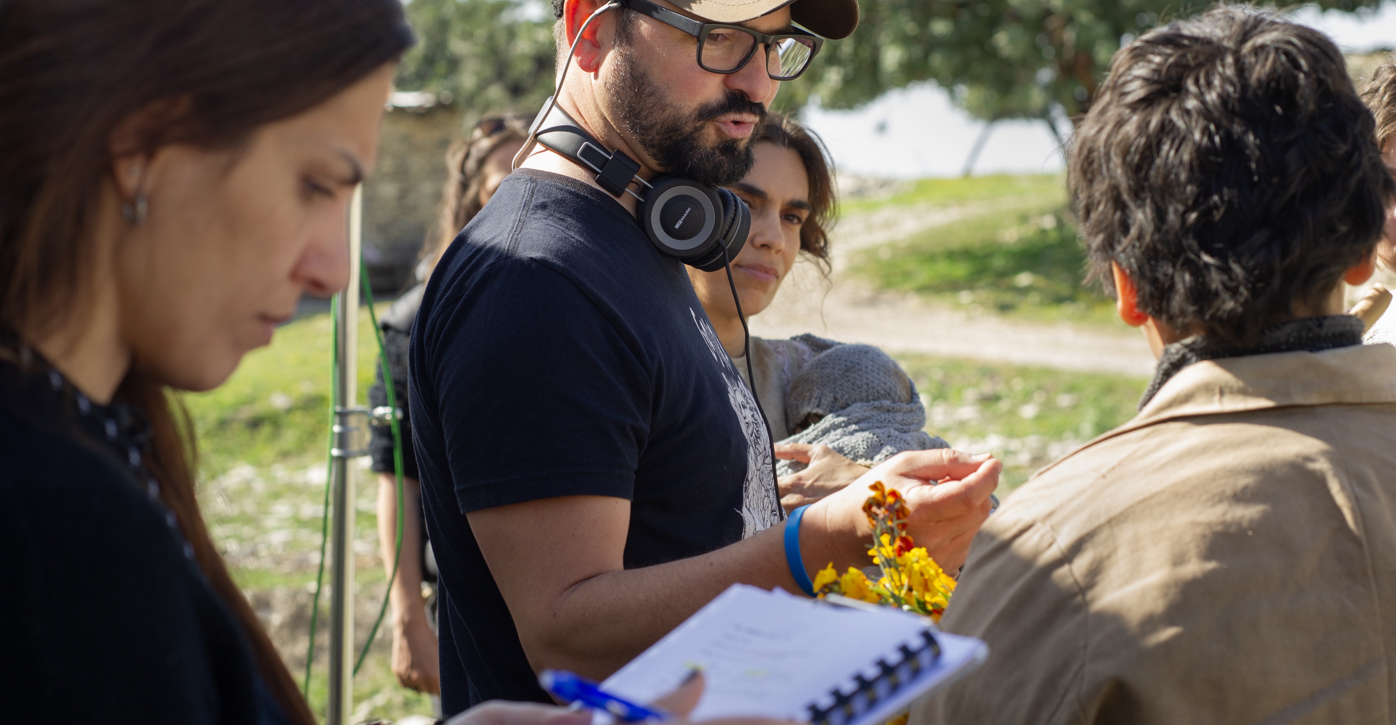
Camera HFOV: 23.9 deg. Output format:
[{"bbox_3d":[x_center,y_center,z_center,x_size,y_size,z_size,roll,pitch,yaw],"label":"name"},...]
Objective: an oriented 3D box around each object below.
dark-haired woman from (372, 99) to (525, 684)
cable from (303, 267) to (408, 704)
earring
[{"bbox_3d":[-0.315,0.410,5.340,0.480,1.630,0.300,0,3,-19],"label":"dark-haired woman"},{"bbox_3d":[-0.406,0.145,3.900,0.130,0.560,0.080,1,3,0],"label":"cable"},{"bbox_3d":[-0.248,-0.067,1.445,0.012,0.014,0.004,3,3,37],"label":"earring"}]

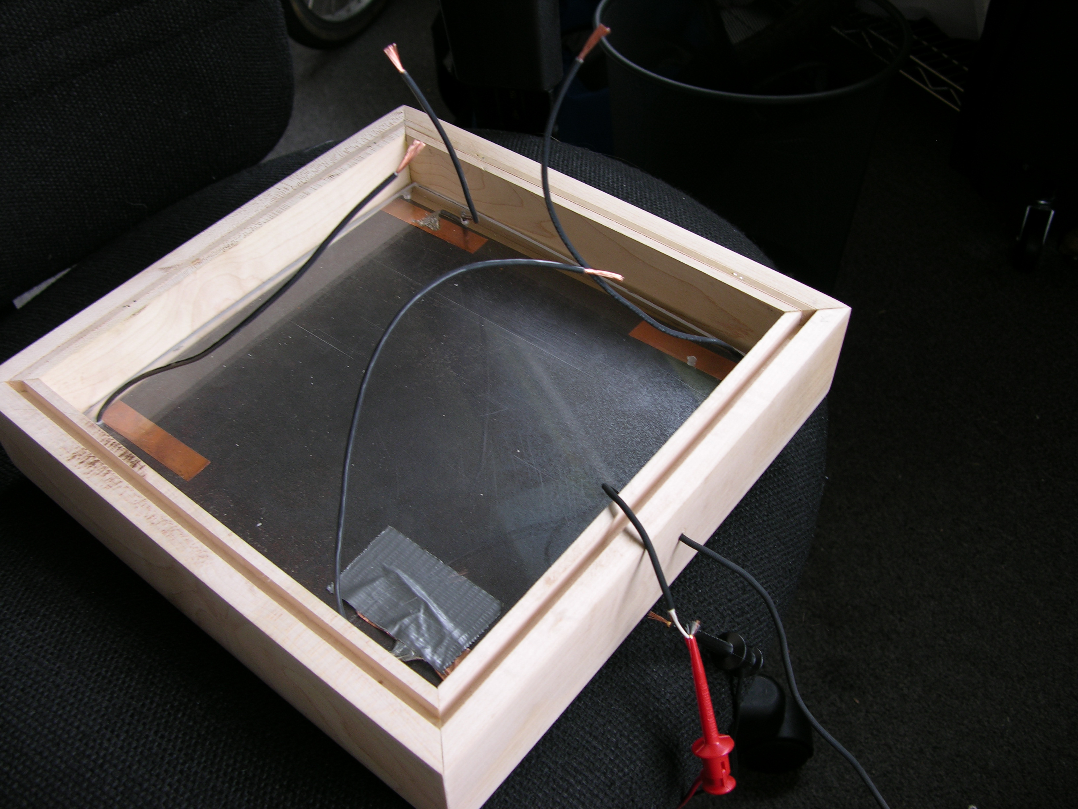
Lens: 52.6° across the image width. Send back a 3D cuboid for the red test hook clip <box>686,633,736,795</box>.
[{"bbox_3d":[0.059,0.112,0.395,0.015,0.062,0.015,-14,12,-12],"label":"red test hook clip"}]

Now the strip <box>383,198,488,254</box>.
[{"bbox_3d":[-0.058,-0.100,0.607,0.067,0.001,0.013,30,56,26],"label":"strip"}]

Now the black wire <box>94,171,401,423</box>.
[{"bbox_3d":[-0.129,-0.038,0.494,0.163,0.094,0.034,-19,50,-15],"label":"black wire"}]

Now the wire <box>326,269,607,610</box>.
[{"bbox_3d":[-0.036,-0.005,0.463,0.036,0.093,0.186,29,54,25],"label":"wire"}]

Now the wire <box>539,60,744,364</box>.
[{"bbox_3d":[0.050,-0.079,0.491,0.104,0.142,0.020,19,50,18],"label":"wire"}]

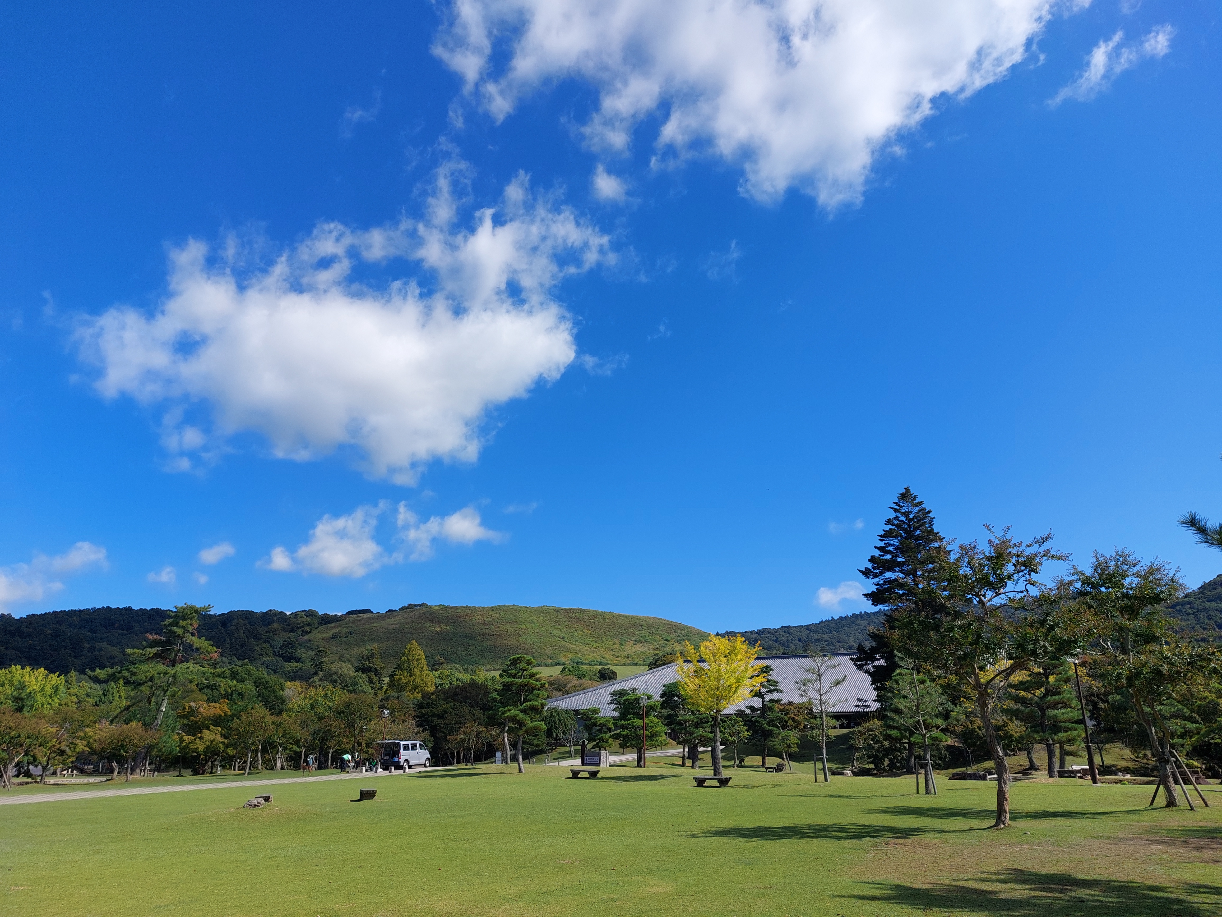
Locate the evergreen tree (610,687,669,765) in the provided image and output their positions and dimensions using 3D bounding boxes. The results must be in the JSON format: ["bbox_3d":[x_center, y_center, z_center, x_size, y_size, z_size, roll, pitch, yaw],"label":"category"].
[{"bbox_3d":[1.994,19.651,61.974,4.342,5.525,4.125,0,-19,0],"label":"evergreen tree"}]

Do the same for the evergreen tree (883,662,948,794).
[{"bbox_3d":[10.605,9.284,29.385,2.295,4.325,2.180,0,-19,0],"label":"evergreen tree"}]

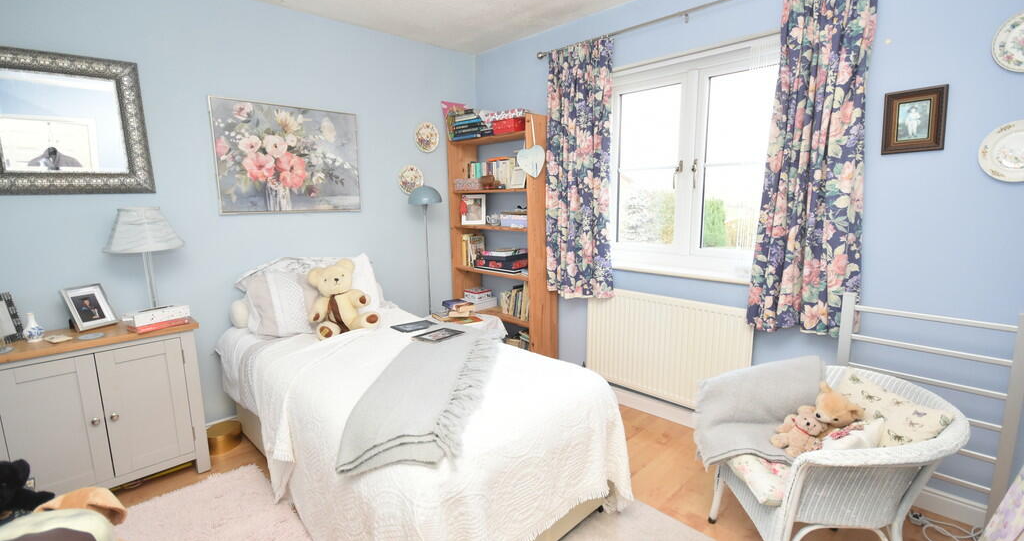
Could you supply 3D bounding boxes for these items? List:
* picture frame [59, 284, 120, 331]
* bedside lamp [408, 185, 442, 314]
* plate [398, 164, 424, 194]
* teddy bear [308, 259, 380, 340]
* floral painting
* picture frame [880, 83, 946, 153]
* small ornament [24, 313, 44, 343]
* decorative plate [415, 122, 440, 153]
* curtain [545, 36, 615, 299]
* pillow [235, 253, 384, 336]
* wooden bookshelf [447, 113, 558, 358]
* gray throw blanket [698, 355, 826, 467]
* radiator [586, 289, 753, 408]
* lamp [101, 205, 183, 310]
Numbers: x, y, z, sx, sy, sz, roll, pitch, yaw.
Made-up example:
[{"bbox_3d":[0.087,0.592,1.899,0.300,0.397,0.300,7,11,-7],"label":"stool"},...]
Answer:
[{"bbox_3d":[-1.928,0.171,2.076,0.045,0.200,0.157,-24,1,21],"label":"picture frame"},{"bbox_3d":[-0.586,0.110,3.239,0.230,1.390,0.230,-10,13,-43],"label":"bedside lamp"},{"bbox_3d":[-0.706,-0.633,3.199,0.208,0.210,0.025,-10,13,-43],"label":"plate"},{"bbox_3d":[-0.932,0.132,2.488,0.350,0.385,0.260,-7,11,-32],"label":"teddy bear"},{"bbox_3d":[-1.284,-0.648,2.678,0.800,0.615,0.030,-10,13,-43],"label":"floral painting"},{"bbox_3d":[1.558,-0.577,1.763,0.025,0.233,0.183,-10,13,-43],"label":"picture frame"},{"bbox_3d":[-2.022,0.243,1.919,0.066,0.120,0.066,-10,13,-43],"label":"small ornament"},{"bbox_3d":[-0.602,-0.949,3.254,0.210,0.214,0.025,-10,13,-43],"label":"decorative plate"},{"bbox_3d":[0.422,-0.594,2.882,0.120,1.560,0.500,-10,13,-43],"label":"curtain"},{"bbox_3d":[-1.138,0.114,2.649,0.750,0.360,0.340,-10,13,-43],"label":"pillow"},{"bbox_3d":[-0.067,-0.125,3.316,0.300,1.814,0.806,-10,13,-43],"label":"wooden bookshelf"},{"bbox_3d":[0.881,0.496,1.622,0.460,0.290,0.350,-1,9,2],"label":"gray throw blanket"},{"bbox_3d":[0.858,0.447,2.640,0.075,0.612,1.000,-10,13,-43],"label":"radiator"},{"bbox_3d":[-1.708,-0.024,2.139,0.300,0.540,0.290,-10,13,-43],"label":"lamp"}]

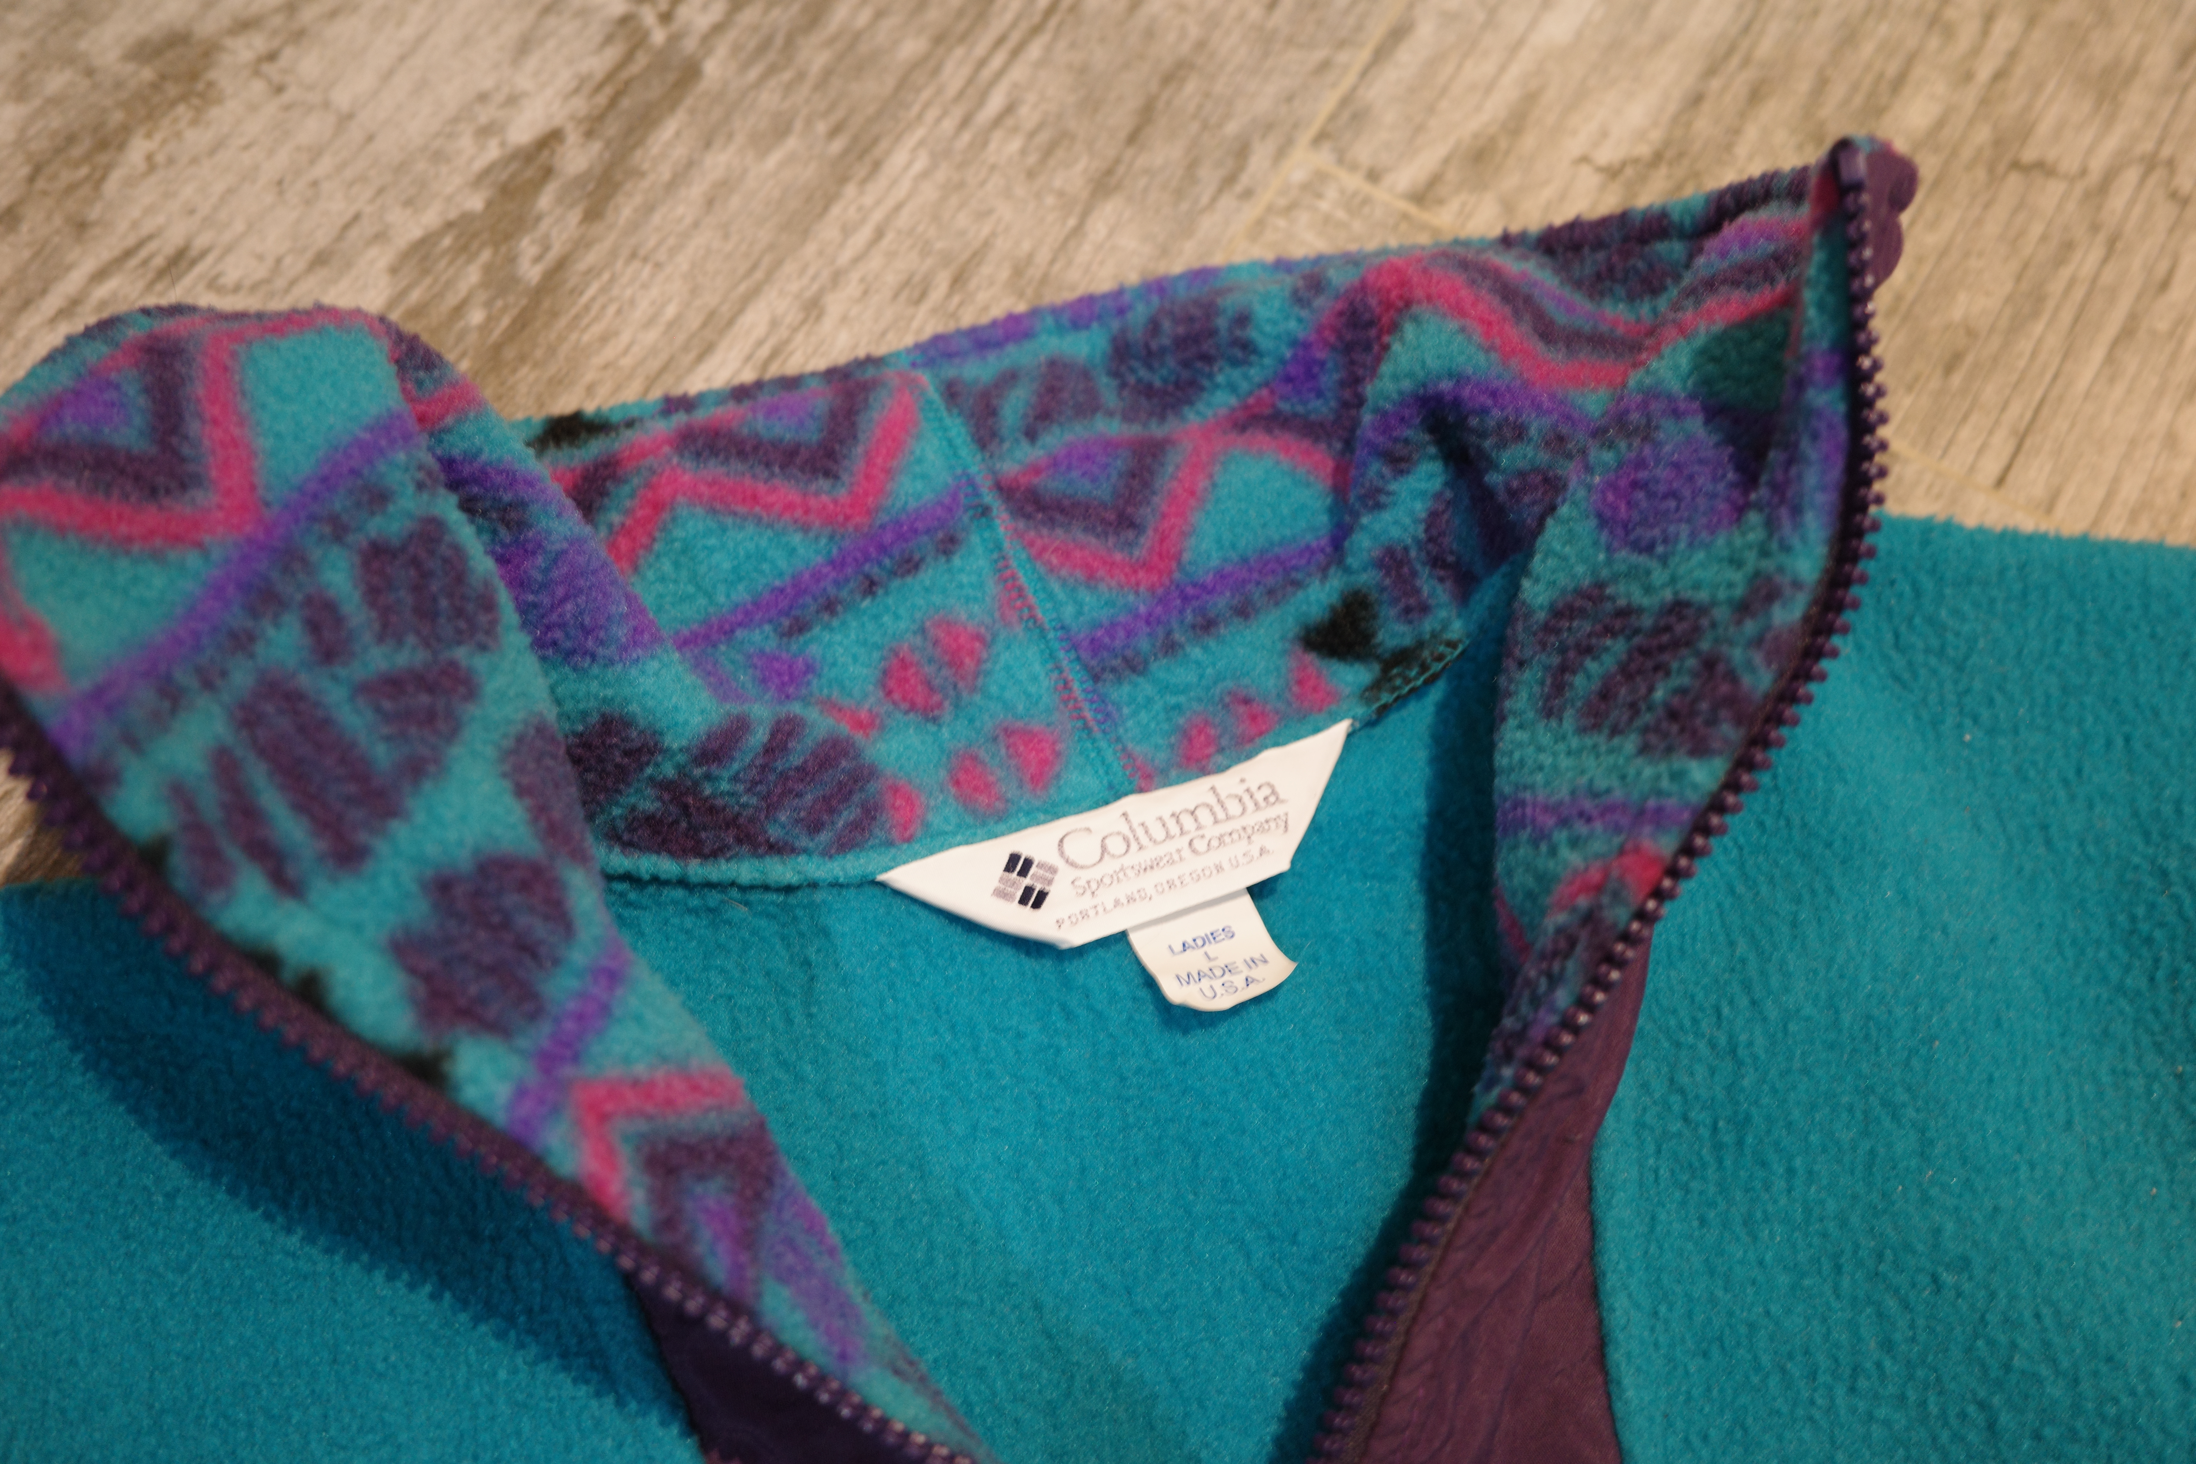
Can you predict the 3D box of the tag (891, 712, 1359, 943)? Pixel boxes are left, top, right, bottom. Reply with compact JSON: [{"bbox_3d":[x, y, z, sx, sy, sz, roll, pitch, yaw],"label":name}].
[{"bbox_3d":[0.006,0.018,0.348,0.073,0.005,0.020,-18,63,-8],"label":"tag"}]

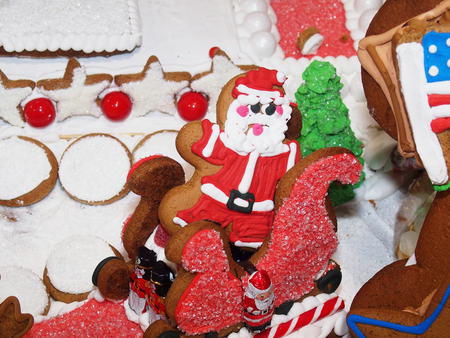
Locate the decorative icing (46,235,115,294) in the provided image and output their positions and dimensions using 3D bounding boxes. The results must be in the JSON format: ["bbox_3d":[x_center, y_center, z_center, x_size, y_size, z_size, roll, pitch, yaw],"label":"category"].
[{"bbox_3d":[-0.100,0.069,0.778,0.055,0.010,0.055,0,46,0],"label":"decorative icing"}]

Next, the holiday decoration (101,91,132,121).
[{"bbox_3d":[-0.085,-0.049,0.868,0.024,0.024,0.024,0,46,0],"label":"holiday decoration"}]

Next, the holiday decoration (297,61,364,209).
[{"bbox_3d":[0.072,-0.028,0.795,0.054,0.113,0.054,-7,46,7],"label":"holiday decoration"}]

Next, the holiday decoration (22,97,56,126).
[{"bbox_3d":[-0.144,-0.044,0.862,0.024,0.024,0.024,0,46,0],"label":"holiday decoration"}]

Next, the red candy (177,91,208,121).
[{"bbox_3d":[-0.025,-0.049,0.868,0.024,0.024,0.024,0,46,0],"label":"red candy"}]

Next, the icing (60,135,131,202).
[{"bbox_3d":[-0.097,0.000,0.835,0.054,0.009,0.054,0,76,0],"label":"icing"}]

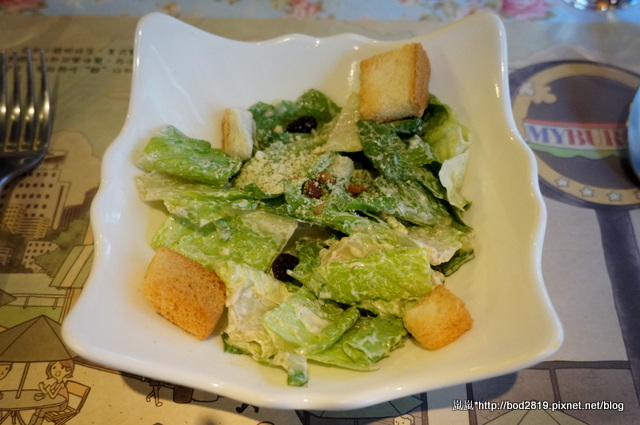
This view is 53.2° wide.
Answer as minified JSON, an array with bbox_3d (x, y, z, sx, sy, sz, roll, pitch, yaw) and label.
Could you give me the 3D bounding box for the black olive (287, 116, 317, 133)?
[{"bbox_3d":[-0.009,-0.044,0.319,0.013,0.008,0.009,-8,59,-5],"label":"black olive"}]

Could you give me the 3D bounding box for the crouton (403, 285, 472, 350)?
[{"bbox_3d":[0.048,0.043,0.261,0.018,0.017,0.018,39,74,21],"label":"crouton"}]

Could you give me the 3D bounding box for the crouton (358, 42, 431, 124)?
[{"bbox_3d":[0.038,-0.065,0.324,0.028,0.025,0.034,0,94,29],"label":"crouton"}]

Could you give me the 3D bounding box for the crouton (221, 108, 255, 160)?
[{"bbox_3d":[-0.041,-0.038,0.318,0.013,0.017,0.024,2,85,-30],"label":"crouton"}]

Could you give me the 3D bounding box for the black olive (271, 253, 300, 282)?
[{"bbox_3d":[-0.015,0.024,0.284,0.011,0.009,0.011,-14,60,-8],"label":"black olive"}]

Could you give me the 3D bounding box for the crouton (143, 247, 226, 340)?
[{"bbox_3d":[-0.056,0.034,0.267,0.028,0.020,0.021,29,65,3],"label":"crouton"}]

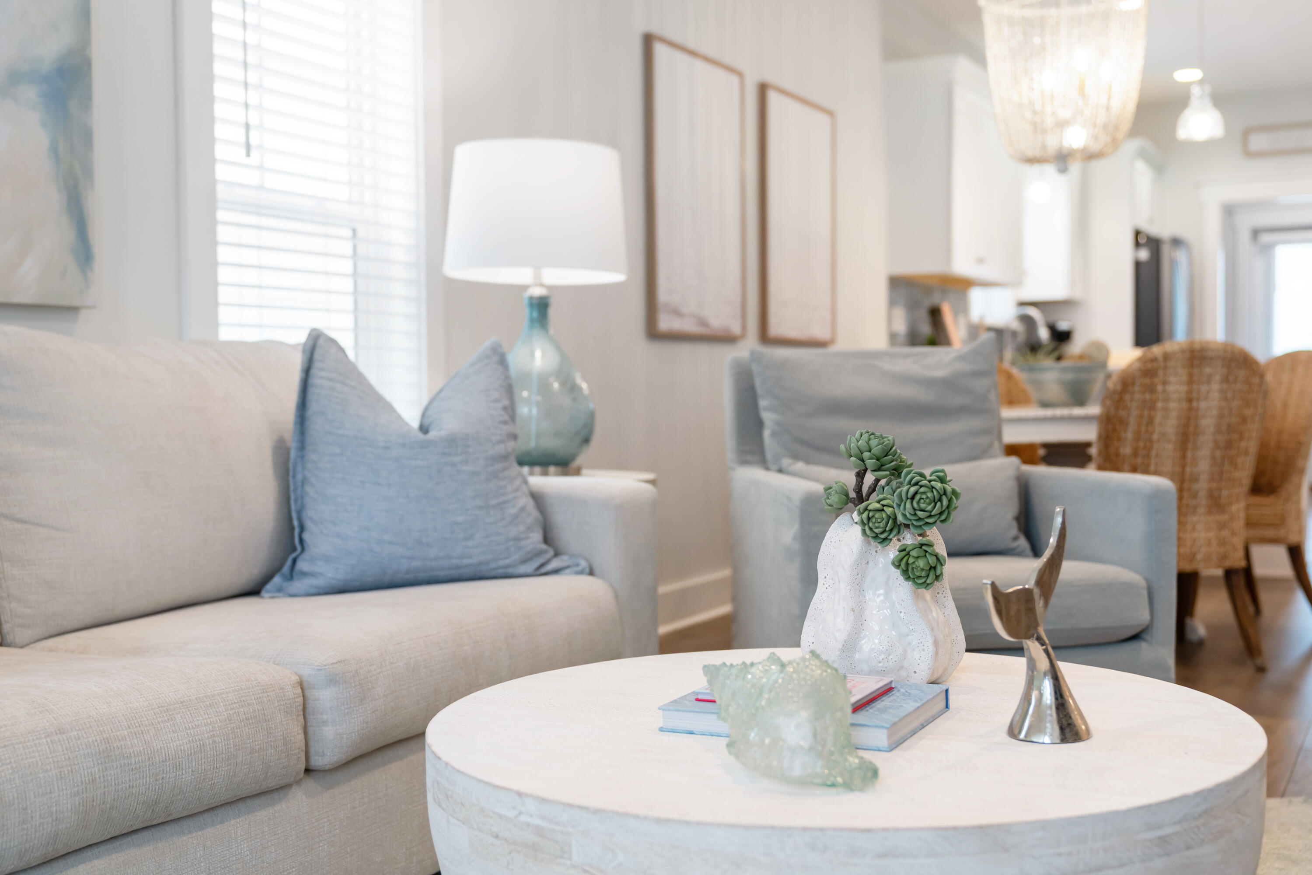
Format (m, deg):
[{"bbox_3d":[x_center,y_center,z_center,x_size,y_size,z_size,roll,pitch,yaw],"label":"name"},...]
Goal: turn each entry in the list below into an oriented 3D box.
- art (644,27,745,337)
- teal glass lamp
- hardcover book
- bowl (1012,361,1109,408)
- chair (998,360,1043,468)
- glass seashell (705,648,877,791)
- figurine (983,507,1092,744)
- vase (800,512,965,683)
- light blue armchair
[{"bbox_3d":[0.152,-0.849,5.206,0.033,1.012,0.741,1,2,28],"label":"art"},{"bbox_3d":[-0.296,-0.300,3.570,0.445,0.797,0.445,0,2,0],"label":"teal glass lamp"},{"bbox_3d":[0.197,0.350,1.880,0.302,0.030,0.252,1,2,25],"label":"hardcover book"},{"bbox_3d":[1.470,-0.184,5.300,0.340,0.160,0.340,0,2,0],"label":"bowl"},{"bbox_3d":[1.339,0.157,5.719,0.510,0.970,0.580,-1,2,-10],"label":"chair"},{"bbox_3d":[0.149,0.310,1.655,0.208,0.130,0.140,1,2,30],"label":"glass seashell"},{"bbox_3d":[0.467,0.228,1.776,0.150,0.276,0.105,-2,3,-38],"label":"figurine"},{"bbox_3d":[0.337,0.235,2.170,0.243,0.236,0.225,0,2,0],"label":"vase"},{"bbox_3d":[0.669,0.252,3.604,0.845,0.950,0.870,-1,2,-8],"label":"light blue armchair"}]

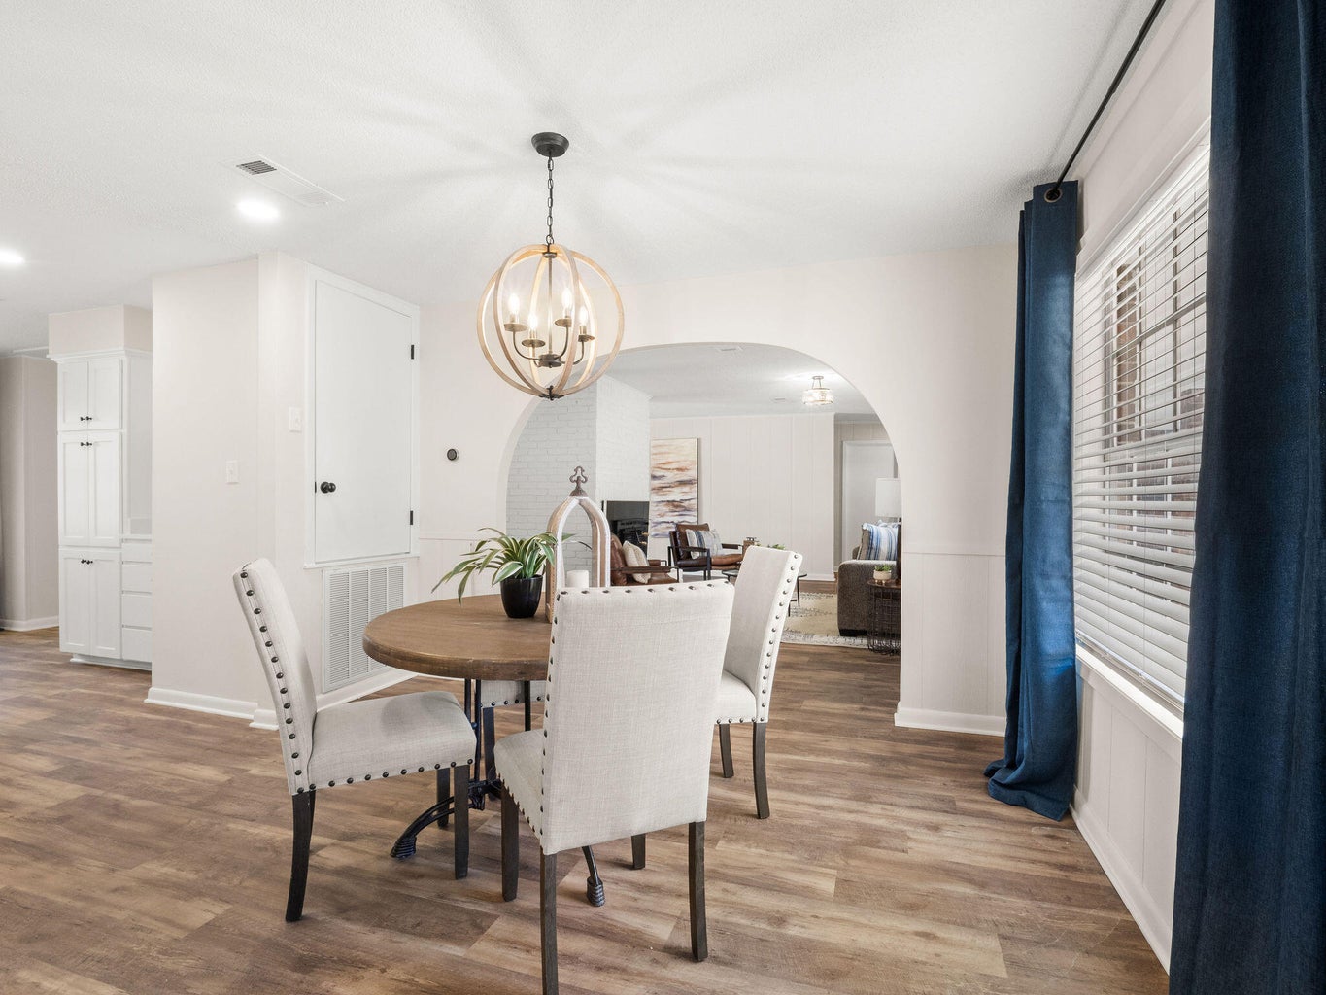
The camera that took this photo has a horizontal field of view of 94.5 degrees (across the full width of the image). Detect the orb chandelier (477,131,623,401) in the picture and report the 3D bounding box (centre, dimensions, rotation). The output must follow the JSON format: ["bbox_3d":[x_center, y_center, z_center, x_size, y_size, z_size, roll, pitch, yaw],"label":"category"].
[{"bbox_3d":[-0.399,-0.804,2.163,0.505,0.924,0.505,0,0,0],"label":"orb chandelier"}]

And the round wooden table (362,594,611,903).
[{"bbox_3d":[-0.417,0.798,2.170,1.173,0.756,1.173,0,0,0],"label":"round wooden table"}]

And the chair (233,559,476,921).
[{"bbox_3d":[-0.968,0.680,1.962,0.631,0.993,0.450,0,0,-26],"label":"chair"}]

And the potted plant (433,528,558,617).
[{"bbox_3d":[-0.560,0.260,2.171,0.450,0.318,0.410,0,0,19],"label":"potted plant"}]

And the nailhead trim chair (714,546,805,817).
[{"bbox_3d":[0.167,0.678,2.380,0.631,0.993,0.450,0,0,-12],"label":"nailhead trim chair"}]

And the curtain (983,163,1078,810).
[{"bbox_3d":[1.423,0.003,2.404,0.275,2.330,0.374,0,0,19],"label":"curtain"}]

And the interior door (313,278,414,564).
[{"bbox_3d":[-1.787,-0.412,3.711,0.045,1.550,0.730,0,0,19],"label":"interior door"}]

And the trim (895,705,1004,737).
[{"bbox_3d":[1.477,1.126,3.070,0.584,0.094,0.028,0,0,19],"label":"trim"}]

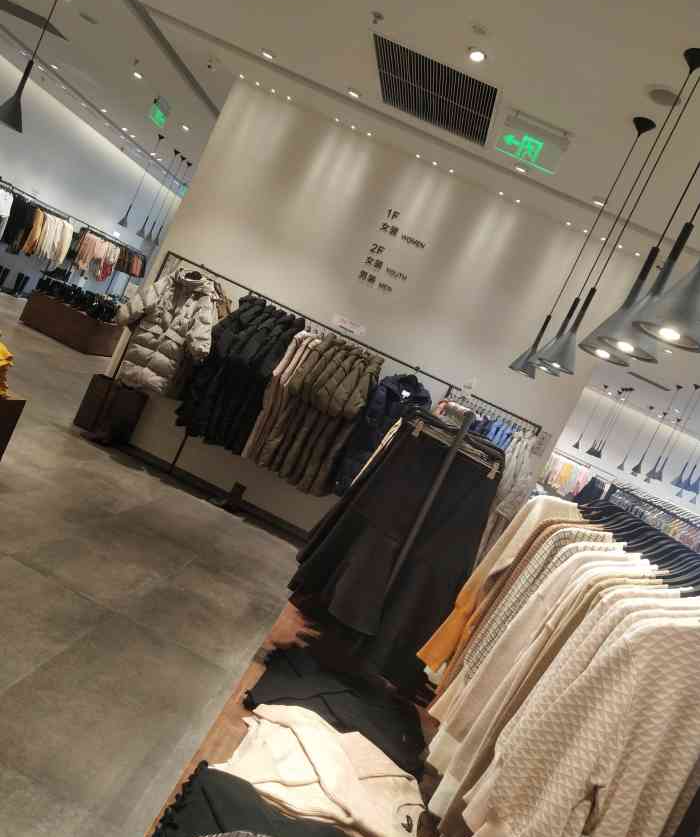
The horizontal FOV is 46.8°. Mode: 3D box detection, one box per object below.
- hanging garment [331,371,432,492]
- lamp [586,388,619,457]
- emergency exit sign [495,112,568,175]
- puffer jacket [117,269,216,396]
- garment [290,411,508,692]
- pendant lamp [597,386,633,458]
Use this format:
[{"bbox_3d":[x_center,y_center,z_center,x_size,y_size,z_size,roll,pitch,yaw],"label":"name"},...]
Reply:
[{"bbox_3d":[0.214,0.149,5.617,0.540,0.970,0.300,26,4,5],"label":"hanging garment"},{"bbox_3d":[4.752,0.090,15.071,0.145,1.275,0.145,26,4,5],"label":"lamp"},{"bbox_3d":[0.973,-1.472,4.299,0.325,0.215,0.050,26,4,5],"label":"emergency exit sign"},{"bbox_3d":[-1.331,-0.660,5.770,0.700,0.890,0.330,26,4,5],"label":"puffer jacket"},{"bbox_3d":[0.207,0.428,2.862,0.550,0.750,0.360,26,4,5],"label":"garment"},{"bbox_3d":[4.401,0.077,13.434,0.145,1.275,0.145,26,4,5],"label":"pendant lamp"}]

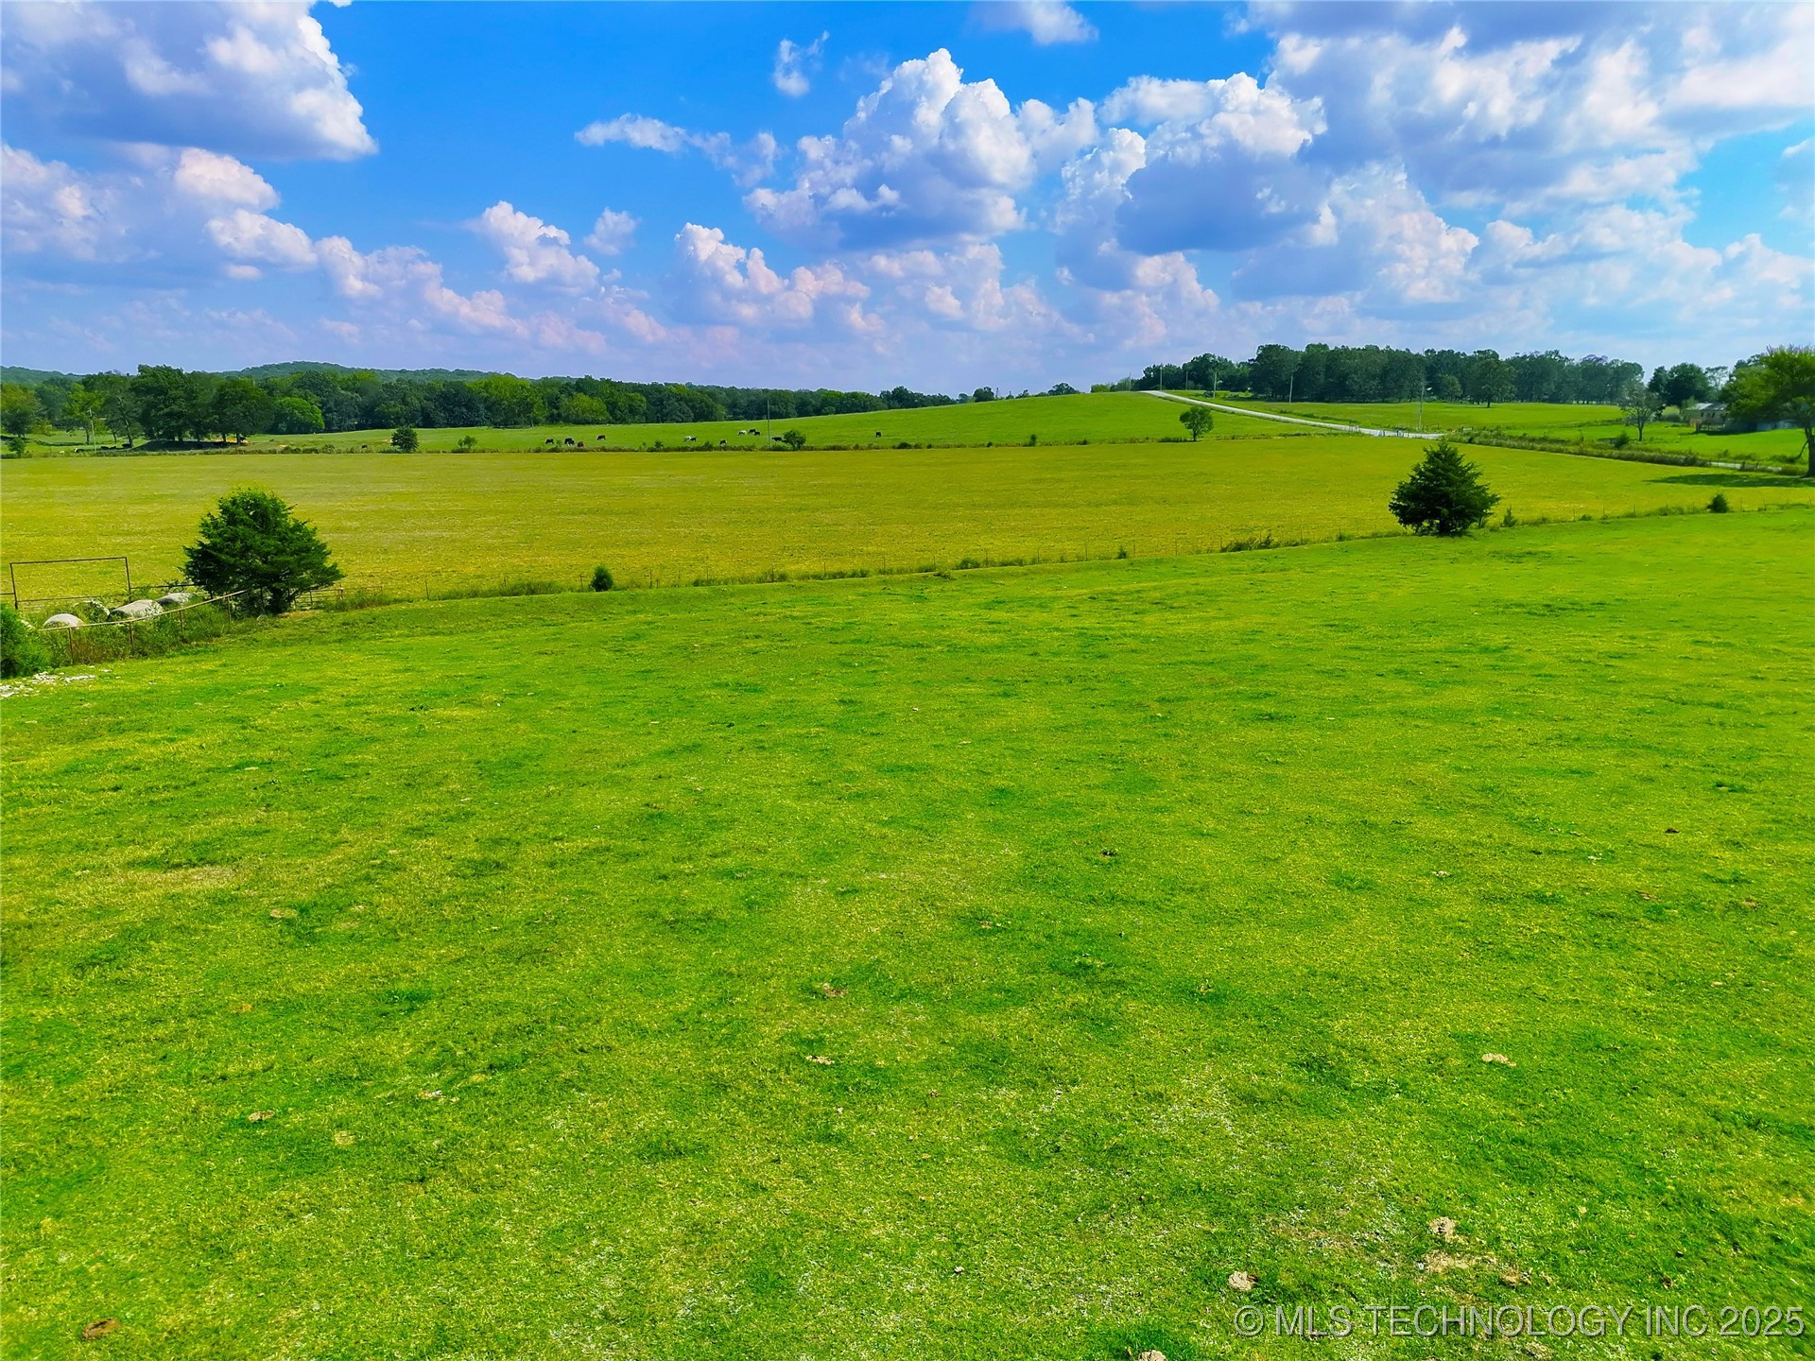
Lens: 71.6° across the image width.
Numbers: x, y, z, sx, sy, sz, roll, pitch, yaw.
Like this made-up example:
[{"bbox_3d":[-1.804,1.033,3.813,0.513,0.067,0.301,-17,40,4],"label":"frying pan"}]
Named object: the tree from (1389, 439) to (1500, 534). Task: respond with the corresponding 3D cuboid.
[{"bbox_3d":[40.411,-14.428,93.995,7.740,6.920,7.510,5,14,22],"label":"tree"}]

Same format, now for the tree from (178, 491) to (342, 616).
[{"bbox_3d":[-30.647,-6.147,59.600,6.860,5.850,6.650,-6,14,-27],"label":"tree"}]

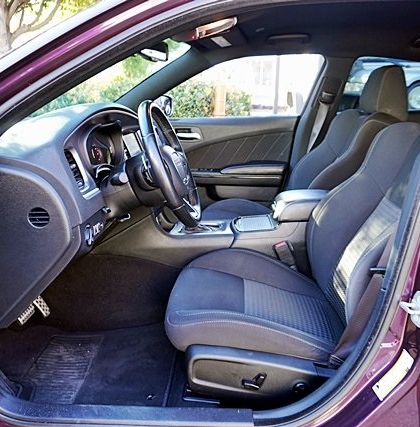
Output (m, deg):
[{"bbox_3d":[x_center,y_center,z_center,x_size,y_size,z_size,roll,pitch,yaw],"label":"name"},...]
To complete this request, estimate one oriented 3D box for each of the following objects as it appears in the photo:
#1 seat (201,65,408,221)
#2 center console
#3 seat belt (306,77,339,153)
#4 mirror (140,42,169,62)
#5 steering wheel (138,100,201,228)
[{"bbox_3d":[0.391,-0.213,1.991,0.900,0.900,0.540,0,17,3],"label":"seat"},{"bbox_3d":[0.193,0.066,1.680,0.760,0.310,0.260,0,17,3],"label":"center console"},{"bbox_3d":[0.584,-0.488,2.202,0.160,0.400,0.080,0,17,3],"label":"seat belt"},{"bbox_3d":[-0.194,-0.576,1.503,0.050,0.072,0.250,8,18,11],"label":"mirror"},{"bbox_3d":[-0.132,-0.134,1.235,0.110,0.380,0.380,-20,15,9],"label":"steering wheel"}]

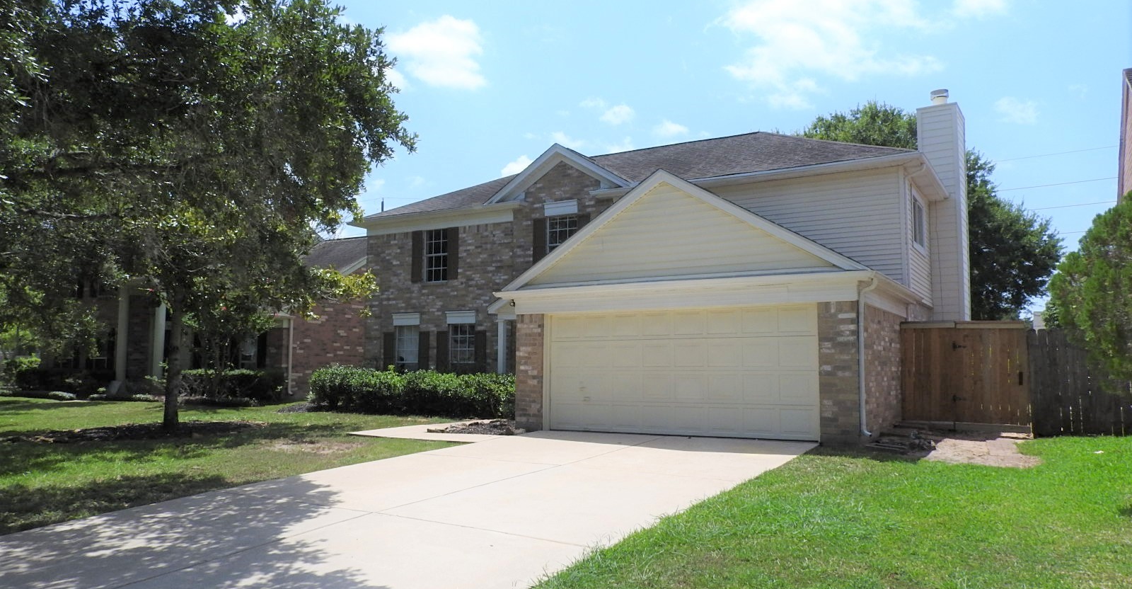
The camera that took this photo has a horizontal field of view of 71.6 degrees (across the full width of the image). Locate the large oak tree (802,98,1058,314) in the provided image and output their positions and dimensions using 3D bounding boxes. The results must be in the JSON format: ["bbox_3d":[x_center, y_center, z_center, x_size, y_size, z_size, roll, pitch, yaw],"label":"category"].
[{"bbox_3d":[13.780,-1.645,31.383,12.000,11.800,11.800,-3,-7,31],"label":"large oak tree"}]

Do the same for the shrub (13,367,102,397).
[{"bbox_3d":[-19.124,3.308,29.476,4.700,1.060,1.200,-3,-7,31],"label":"shrub"}]

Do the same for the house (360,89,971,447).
[{"bbox_3d":[1.815,-1.036,21.282,15.550,8.500,14.100,-3,-7,31],"label":"house"}]

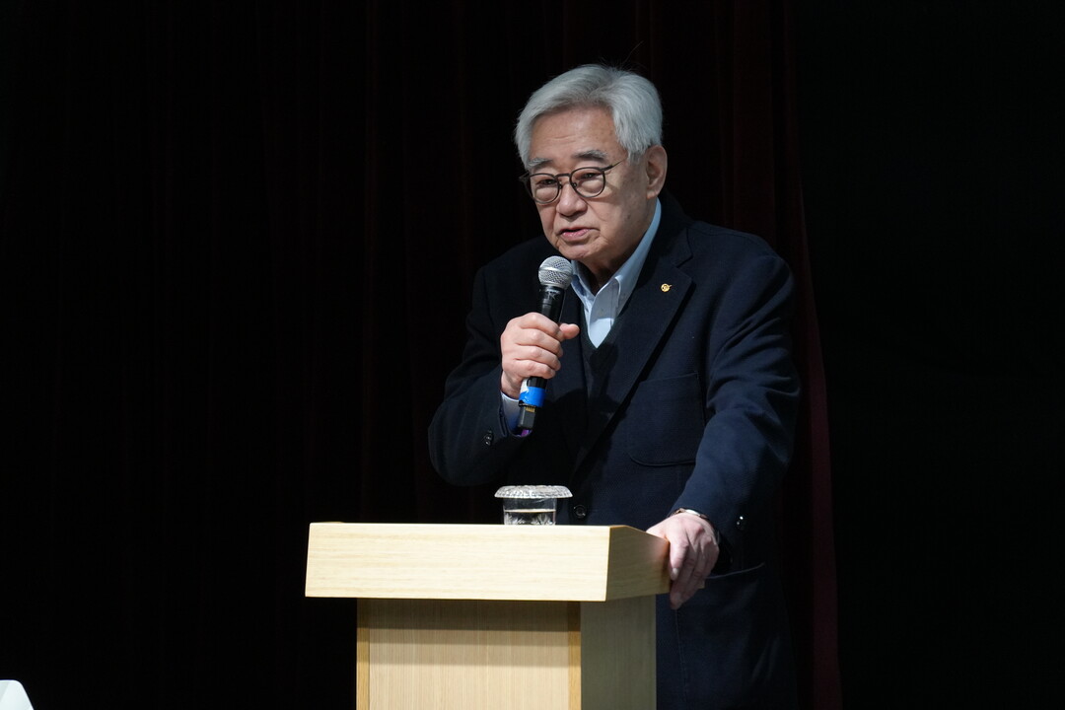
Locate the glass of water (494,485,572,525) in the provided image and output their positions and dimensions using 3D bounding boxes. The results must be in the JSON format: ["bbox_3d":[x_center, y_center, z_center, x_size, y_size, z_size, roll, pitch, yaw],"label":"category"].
[{"bbox_3d":[0.002,0.223,10.101,0.105,0.094,0.105,0,1,0],"label":"glass of water"}]

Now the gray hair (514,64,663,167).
[{"bbox_3d":[0.078,-0.305,10.370,0.185,0.175,0.215,-8,8,34],"label":"gray hair"}]

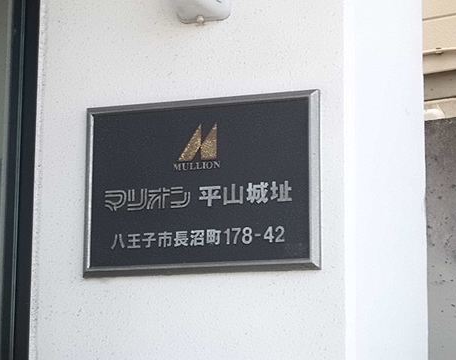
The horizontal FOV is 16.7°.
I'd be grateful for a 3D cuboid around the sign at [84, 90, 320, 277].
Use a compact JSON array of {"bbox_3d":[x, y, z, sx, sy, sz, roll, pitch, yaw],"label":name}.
[{"bbox_3d":[-0.063,0.009,3.197,0.520,0.364,0.025,-4,-11,20],"label":"sign"}]

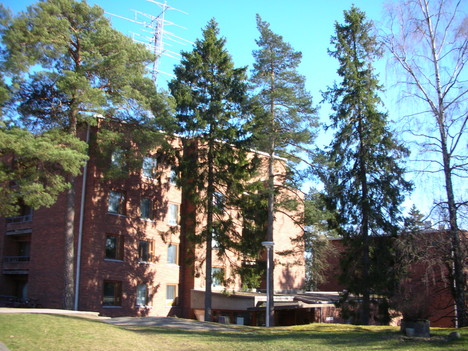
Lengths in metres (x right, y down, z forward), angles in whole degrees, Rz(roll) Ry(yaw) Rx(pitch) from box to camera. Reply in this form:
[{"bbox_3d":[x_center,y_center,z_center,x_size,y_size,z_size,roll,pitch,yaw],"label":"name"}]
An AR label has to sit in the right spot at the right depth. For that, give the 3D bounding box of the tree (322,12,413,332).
[{"bbox_3d":[7.021,-1.130,25.377,4.900,17.490,4.900,-3,-13,16],"label":"tree"}]

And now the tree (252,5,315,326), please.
[{"bbox_3d":[2.383,-0.860,24.863,3.500,16.830,3.500,-1,-13,6],"label":"tree"}]

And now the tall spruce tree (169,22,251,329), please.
[{"bbox_3d":[-1.375,-0.918,26.794,4.600,17.610,4.600,1,-13,-3],"label":"tall spruce tree"}]

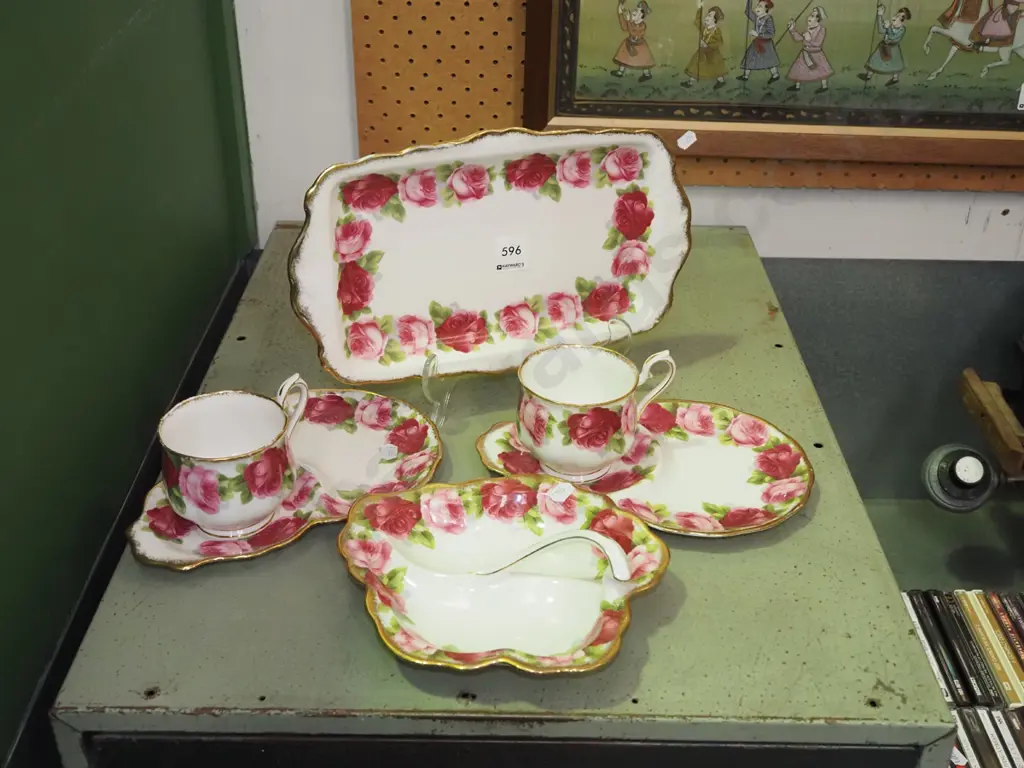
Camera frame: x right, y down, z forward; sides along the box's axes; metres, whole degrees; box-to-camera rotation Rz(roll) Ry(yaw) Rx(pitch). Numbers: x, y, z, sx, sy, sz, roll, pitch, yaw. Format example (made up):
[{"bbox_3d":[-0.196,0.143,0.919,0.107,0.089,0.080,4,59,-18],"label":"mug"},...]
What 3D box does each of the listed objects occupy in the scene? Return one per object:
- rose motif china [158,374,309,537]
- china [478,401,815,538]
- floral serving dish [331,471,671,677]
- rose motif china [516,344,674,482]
[{"bbox_3d":[-0.163,0.044,0.695,0.077,0.082,0.102,28,41,36],"label":"rose motif china"},{"bbox_3d":[0.087,0.055,0.754,0.225,0.020,0.149,6,32,8],"label":"china"},{"bbox_3d":[-0.005,0.114,0.628,0.185,0.051,0.161,-1,32,-3],"label":"floral serving dish"},{"bbox_3d":[0.055,0.018,0.742,0.102,0.082,0.077,-6,33,-11],"label":"rose motif china"}]

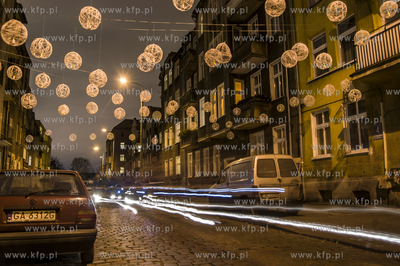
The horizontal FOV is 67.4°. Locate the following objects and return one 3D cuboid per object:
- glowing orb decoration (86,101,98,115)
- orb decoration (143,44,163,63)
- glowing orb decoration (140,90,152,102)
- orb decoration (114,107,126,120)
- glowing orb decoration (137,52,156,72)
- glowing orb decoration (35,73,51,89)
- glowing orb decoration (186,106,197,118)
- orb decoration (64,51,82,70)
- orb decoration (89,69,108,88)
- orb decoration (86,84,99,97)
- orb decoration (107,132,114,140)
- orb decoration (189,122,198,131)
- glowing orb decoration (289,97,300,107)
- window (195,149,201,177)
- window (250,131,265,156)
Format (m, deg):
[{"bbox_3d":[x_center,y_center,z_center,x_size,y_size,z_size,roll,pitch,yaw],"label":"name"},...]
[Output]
[{"bbox_3d":[-3.550,-0.813,9.907,0.400,0.400,0.400,3,-10,-20],"label":"glowing orb decoration"},{"bbox_3d":[-0.994,-1.705,6.484,0.399,0.411,0.399,-1,-9,0],"label":"orb decoration"},{"bbox_3d":[-1.986,-1.345,11.042,0.420,0.420,0.420,5,-12,-23],"label":"glowing orb decoration"},{"bbox_3d":[-2.779,-0.678,10.424,0.400,0.400,0.400,3,-10,-22],"label":"orb decoration"},{"bbox_3d":[-1.167,-1.537,6.515,0.400,0.400,0.400,3,-10,-22],"label":"glowing orb decoration"},{"bbox_3d":[-4.354,-1.440,8.339,0.399,0.411,0.399,-1,-9,0],"label":"glowing orb decoration"},{"bbox_3d":[-0.320,-0.816,11.696,0.399,0.411,0.399,-1,-9,0],"label":"glowing orb decoration"},{"bbox_3d":[-2.935,-1.668,6.954,0.420,0.420,0.420,3,-10,-20],"label":"orb decoration"},{"bbox_3d":[-2.542,-1.363,7.492,0.460,0.460,0.460,-1,-10,0],"label":"orb decoration"},{"bbox_3d":[-3.527,-1.385,9.834,0.420,0.420,0.420,3,-10,-20],"label":"orb decoration"},{"bbox_3d":[-5.745,0.225,19.281,0.460,0.460,0.460,-1,-10,0],"label":"orb decoration"},{"bbox_3d":[-0.302,-0.312,13.940,0.400,0.400,0.400,-1,-10,0],"label":"orb decoration"},{"bbox_3d":[3.945,-1.279,12.466,0.399,0.411,0.399,-1,-9,0],"label":"glowing orb decoration"},{"bbox_3d":[-0.149,2.697,25.876,0.150,2.237,1.110,5,-12,-23],"label":"window"},{"bbox_3d":[3.417,1.076,17.755,0.150,2.160,1.408,5,-12,-23],"label":"window"}]

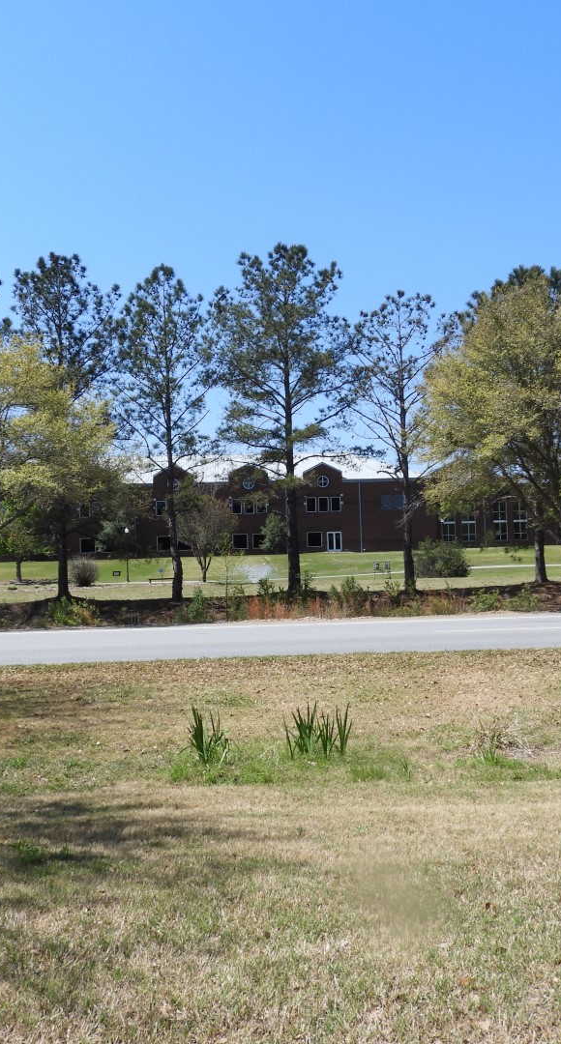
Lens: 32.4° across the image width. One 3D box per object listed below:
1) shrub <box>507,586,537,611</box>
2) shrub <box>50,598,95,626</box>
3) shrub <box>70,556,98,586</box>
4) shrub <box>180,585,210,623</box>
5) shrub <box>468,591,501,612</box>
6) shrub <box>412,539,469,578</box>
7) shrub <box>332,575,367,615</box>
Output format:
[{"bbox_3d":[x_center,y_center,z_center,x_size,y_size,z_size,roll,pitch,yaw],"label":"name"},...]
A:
[{"bbox_3d":[6.604,2.082,26.400,0.870,0.740,0.780,-1,-3,0],"label":"shrub"},{"bbox_3d":[-5.545,2.403,25.700,1.270,0.800,1.000,-1,-3,0],"label":"shrub"},{"bbox_3d":[-11.796,2.941,58.000,1.720,1.780,1.650,-1,-3,0],"label":"shrub"},{"bbox_3d":[-2.297,2.195,25.800,0.780,1.000,0.740,-1,-3,0],"label":"shrub"},{"bbox_3d":[5.577,2.171,26.400,0.900,0.580,0.800,-1,-3,0],"label":"shrub"},{"bbox_3d":[9.672,2.157,58.000,3.400,2.350,2.900,-1,-3,0],"label":"shrub"},{"bbox_3d":[1.918,2.023,26.800,0.970,1.120,0.880,-1,-3,0],"label":"shrub"}]

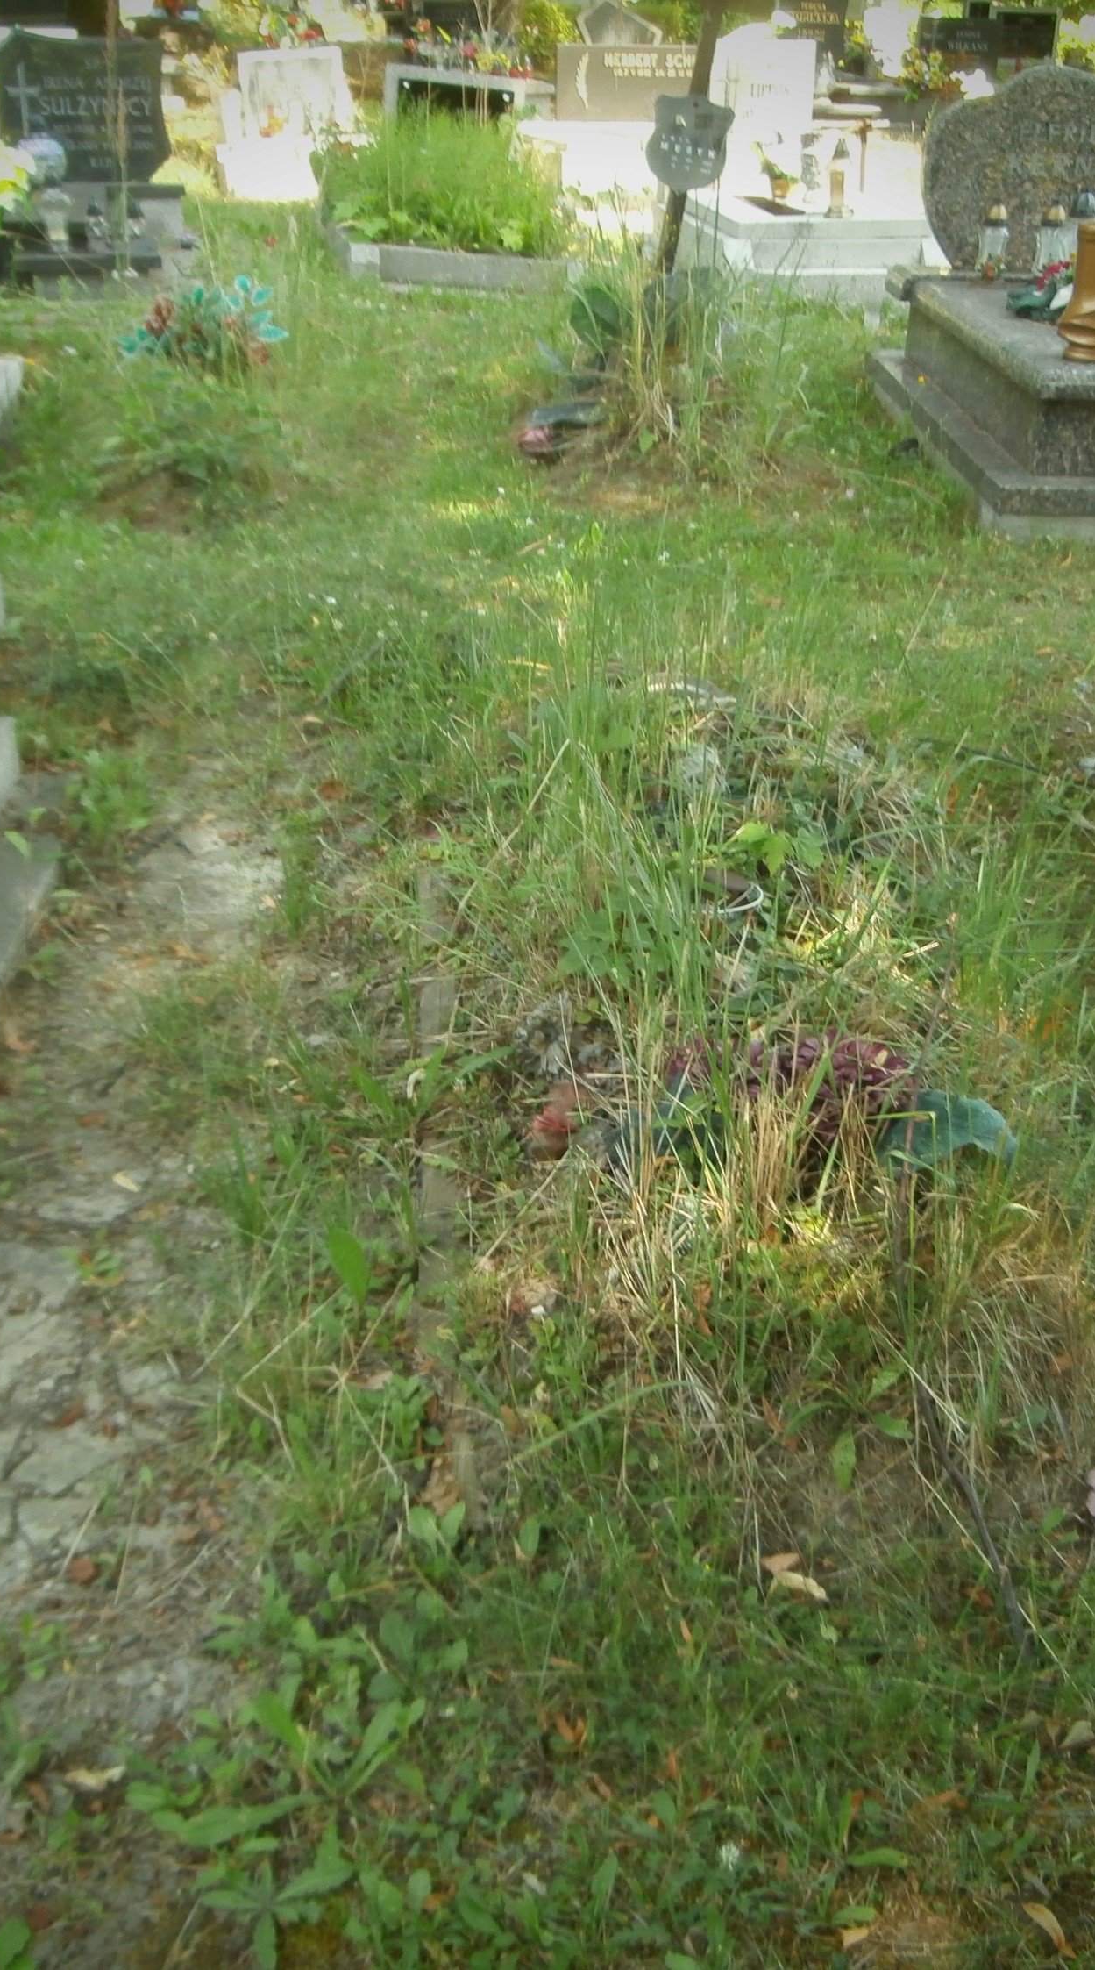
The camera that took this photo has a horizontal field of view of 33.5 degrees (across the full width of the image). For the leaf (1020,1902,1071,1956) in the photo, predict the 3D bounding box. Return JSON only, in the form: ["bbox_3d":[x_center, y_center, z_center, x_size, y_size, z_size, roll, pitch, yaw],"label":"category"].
[{"bbox_3d":[0.371,0.697,1.344,0.016,0.012,0.048,-18,33,-32],"label":"leaf"}]

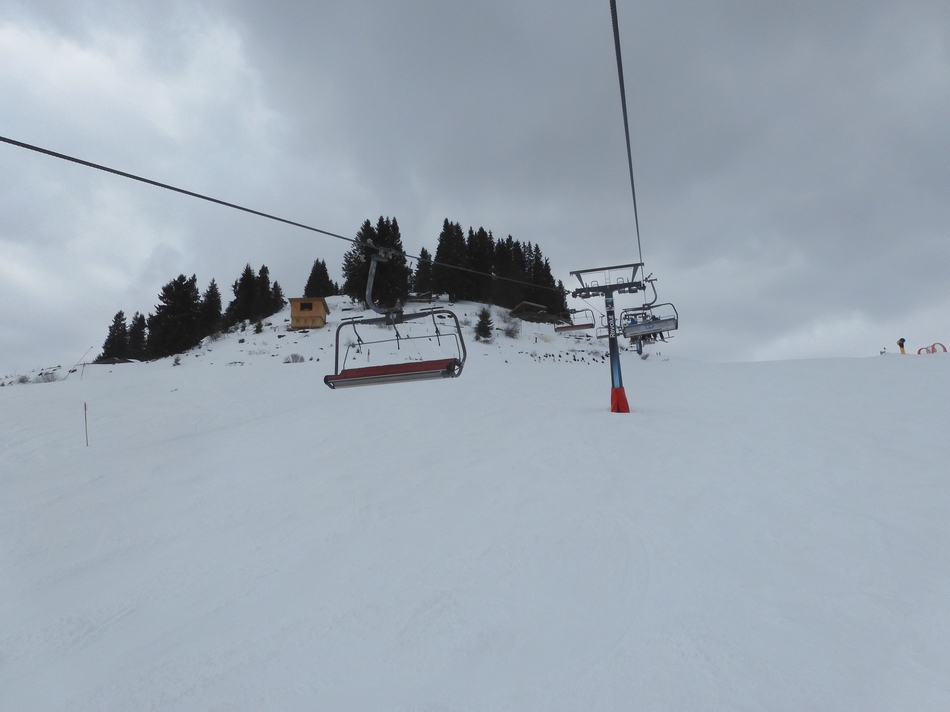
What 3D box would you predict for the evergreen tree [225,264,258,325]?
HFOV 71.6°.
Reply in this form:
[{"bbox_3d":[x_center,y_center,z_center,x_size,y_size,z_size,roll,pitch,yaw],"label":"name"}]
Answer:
[{"bbox_3d":[-31.913,-8.405,90.000,4.510,8.750,4.510,-1,-8,-19],"label":"evergreen tree"}]

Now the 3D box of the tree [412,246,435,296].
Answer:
[{"bbox_3d":[-8.603,-14.283,110.000,3.560,8.020,3.560,-3,-8,-4],"label":"tree"}]

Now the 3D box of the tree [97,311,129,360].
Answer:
[{"bbox_3d":[-46.242,-2.615,84.000,3.960,6.380,3.960,0,-9,-29],"label":"tree"}]

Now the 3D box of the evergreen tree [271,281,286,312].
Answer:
[{"bbox_3d":[-28.946,-8.766,97.000,2.500,4.800,2.500,0,-10,-17],"label":"evergreen tree"}]

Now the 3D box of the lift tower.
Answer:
[{"bbox_3d":[11.440,-1.408,54.500,6.150,12.180,2.400,-5,-10,14],"label":"lift tower"}]

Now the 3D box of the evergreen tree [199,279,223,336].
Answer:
[{"bbox_3d":[-35.347,-6.481,88.000,3.110,7.750,3.110,-1,-9,-22],"label":"evergreen tree"}]

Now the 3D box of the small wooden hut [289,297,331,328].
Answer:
[{"bbox_3d":[-21.701,-5.082,85.960,4.500,3.950,4.100,-2,-10,-6],"label":"small wooden hut"}]

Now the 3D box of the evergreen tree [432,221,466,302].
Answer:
[{"bbox_3d":[-4.260,-16.120,110.000,5.510,13.700,5.510,-4,-8,-2],"label":"evergreen tree"}]

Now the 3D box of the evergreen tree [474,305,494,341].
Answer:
[{"bbox_3d":[1.335,-4.460,93.000,2.550,5.060,2.550,-3,-9,1],"label":"evergreen tree"}]

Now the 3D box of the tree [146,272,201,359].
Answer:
[{"bbox_3d":[-40.061,-5.251,88.000,6.570,11.200,6.570,1,-10,-24],"label":"tree"}]

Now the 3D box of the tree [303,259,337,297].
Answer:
[{"bbox_3d":[-25.787,-12.635,109.934,5.120,7.500,5.120,-1,-10,-13],"label":"tree"}]

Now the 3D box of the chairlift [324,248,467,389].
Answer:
[{"bbox_3d":[-1.940,-0.998,15.467,3.250,3.320,1.300,-6,-8,15],"label":"chairlift"}]

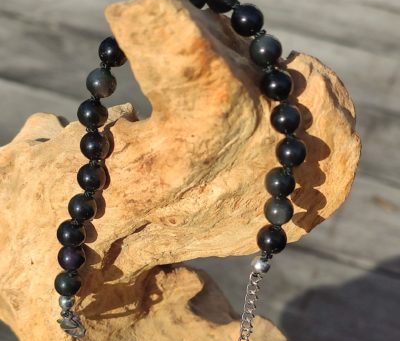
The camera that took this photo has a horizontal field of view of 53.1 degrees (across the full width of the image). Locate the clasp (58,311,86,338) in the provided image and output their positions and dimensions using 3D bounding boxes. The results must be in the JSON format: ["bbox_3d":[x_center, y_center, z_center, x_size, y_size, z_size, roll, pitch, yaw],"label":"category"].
[{"bbox_3d":[-0.040,0.050,0.128,0.004,0.010,0.006,16,50,46],"label":"clasp"}]

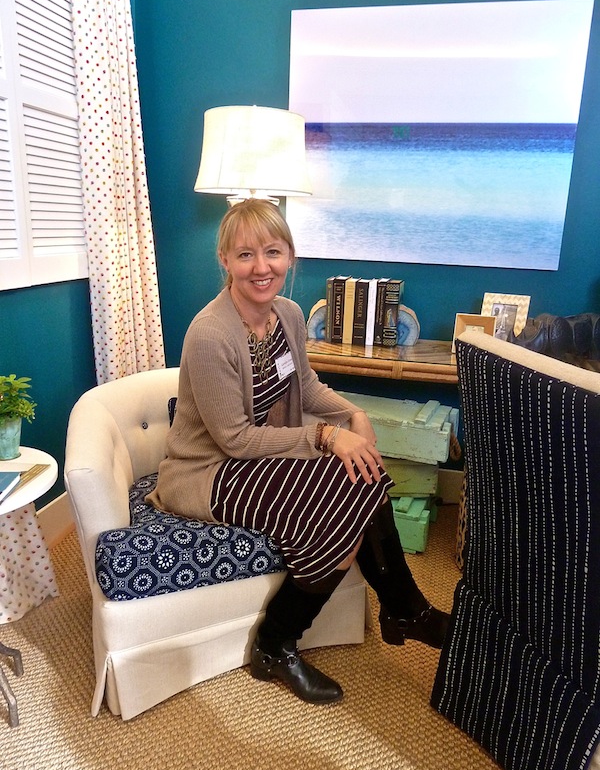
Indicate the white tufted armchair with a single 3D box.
[{"bbox_3d":[-0.274,0.347,1.734,0.760,0.720,0.720,-5,17,-25],"label":"white tufted armchair"}]

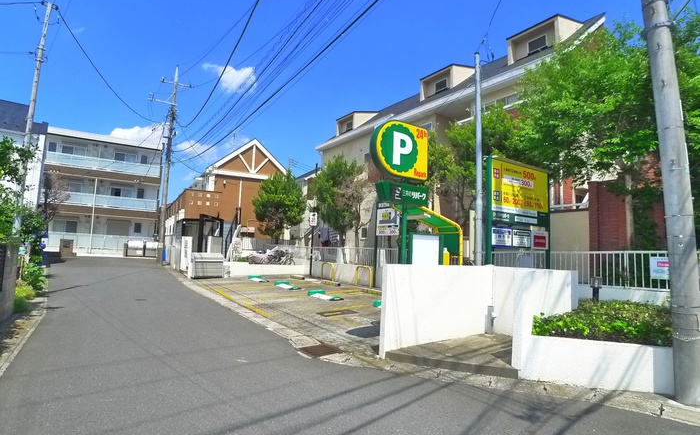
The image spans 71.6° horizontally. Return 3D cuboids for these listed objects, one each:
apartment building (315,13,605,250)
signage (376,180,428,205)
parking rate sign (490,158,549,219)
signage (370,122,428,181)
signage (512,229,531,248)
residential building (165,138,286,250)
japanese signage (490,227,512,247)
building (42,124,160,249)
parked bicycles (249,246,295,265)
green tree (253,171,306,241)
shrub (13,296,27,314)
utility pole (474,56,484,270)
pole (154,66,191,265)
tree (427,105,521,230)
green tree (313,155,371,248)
[{"bbox_3d":[4.690,-1.233,21.691,6.000,8.880,15.211,6,-8,-31],"label":"apartment building"},{"bbox_3d":[0.867,-0.383,7.975,0.933,0.330,0.250,5,-5,-36],"label":"signage"},{"bbox_3d":[3.407,-0.446,9.817,1.989,1.188,0.130,7,-8,-36],"label":"parking rate sign"},{"bbox_3d":[0.874,-1.138,7.968,1.163,0.921,0.200,7,-8,-36],"label":"signage"},{"bbox_3d":[3.390,0.428,9.541,0.607,0.353,0.040,5,-5,-36],"label":"signage"},{"bbox_3d":[-7.568,-0.670,30.879,7.100,8.000,7.000,6,-8,-32],"label":"residential building"},{"bbox_3d":[2.877,0.389,9.168,0.600,0.365,0.040,5,-5,-36],"label":"japanese signage"},{"bbox_3d":[-19.967,-1.318,38.647,8.100,8.654,8.000,6,-8,-31],"label":"building"},{"bbox_3d":[-3.284,1.770,20.300,1.900,1.080,1.200,2,-5,-5],"label":"parked bicycles"},{"bbox_3d":[-3.594,-0.111,24.256,2.600,4.364,2.600,6,-8,-32],"label":"green tree"},{"bbox_3d":[-6.742,1.775,9.920,0.300,0.350,0.300,2,-4,0],"label":"shrub"},{"bbox_3d":[2.545,-0.643,9.518,0.140,5.400,0.140,2,-4,0],"label":"utility pole"},{"bbox_3d":[-10.395,-3.176,28.219,2.000,11.780,0.600,6,-8,-32],"label":"pole"},{"bbox_3d":[3.632,-0.540,14.292,2.800,5.555,2.900,6,-8,-31],"label":"tree"},{"bbox_3d":[-0.267,-0.119,19.794,2.200,4.890,2.200,2,-4,0],"label":"green tree"}]

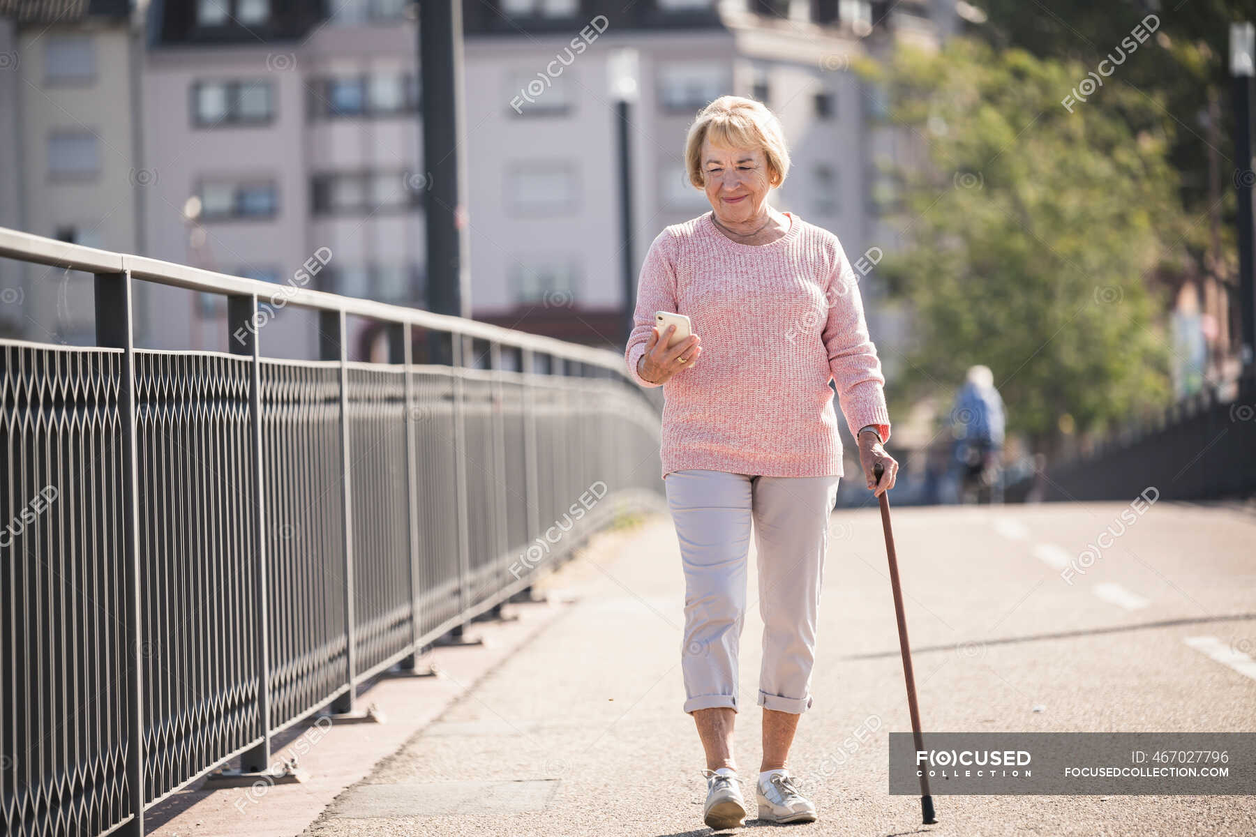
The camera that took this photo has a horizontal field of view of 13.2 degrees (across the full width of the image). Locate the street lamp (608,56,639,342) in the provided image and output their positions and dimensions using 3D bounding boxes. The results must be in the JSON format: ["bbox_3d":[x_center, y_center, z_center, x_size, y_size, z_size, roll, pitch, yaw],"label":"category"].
[{"bbox_3d":[0.028,-1.318,51.500,0.270,4.400,0.270,-2,0,-1],"label":"street lamp"}]

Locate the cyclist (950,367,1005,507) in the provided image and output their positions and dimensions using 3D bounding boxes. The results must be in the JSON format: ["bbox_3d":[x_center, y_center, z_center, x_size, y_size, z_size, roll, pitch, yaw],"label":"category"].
[{"bbox_3d":[3.678,0.300,57.000,0.600,1.680,1.700,-2,0,1],"label":"cyclist"}]

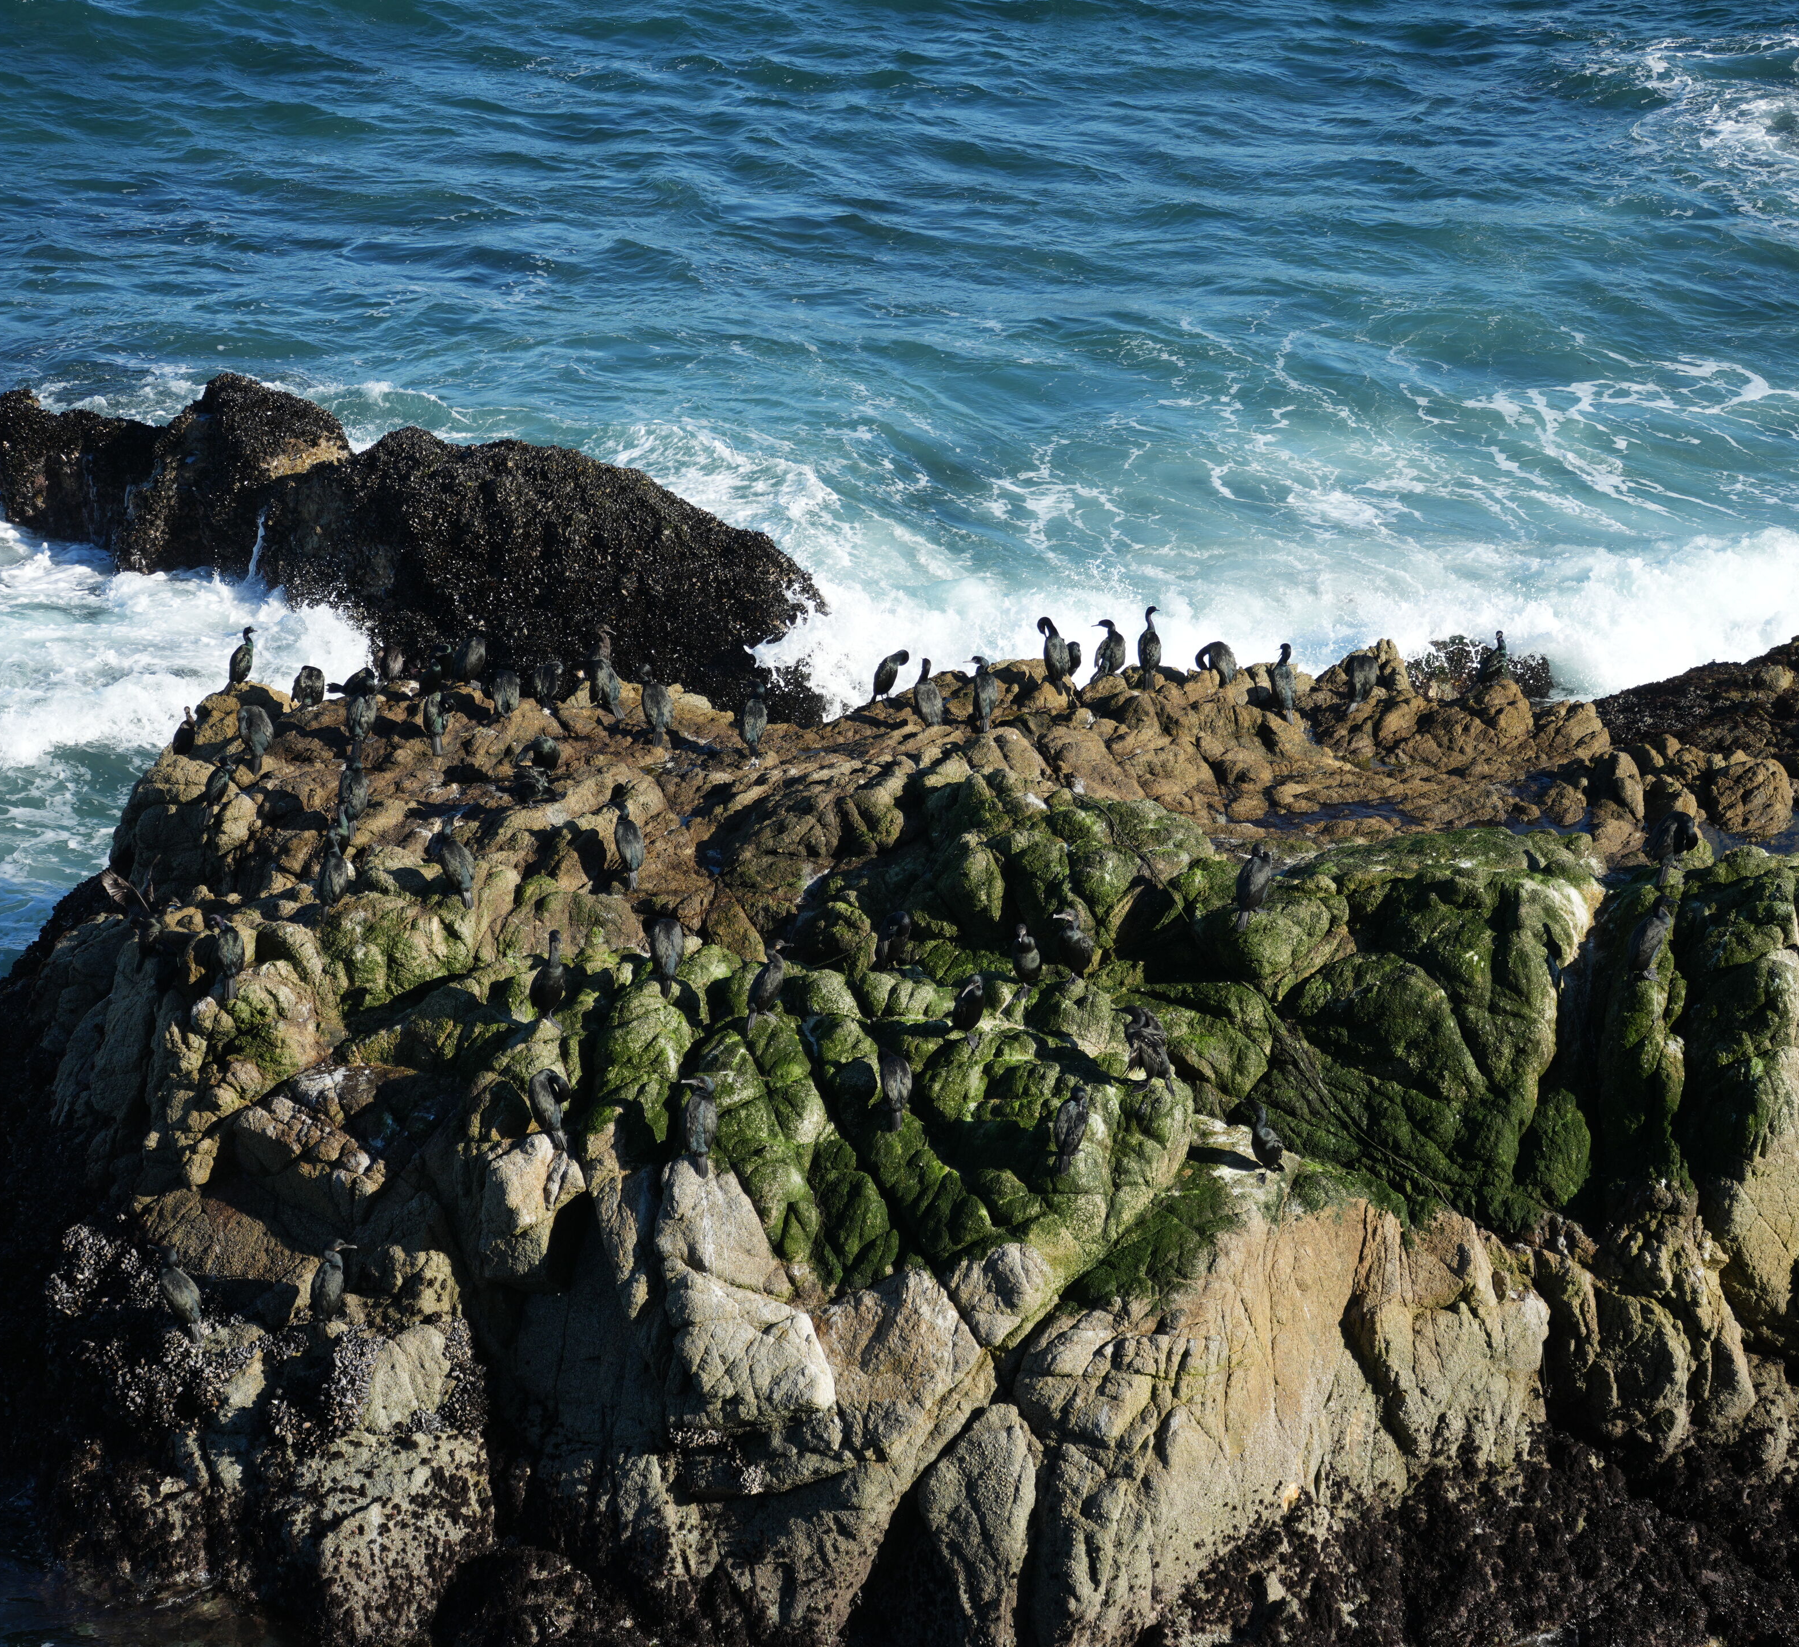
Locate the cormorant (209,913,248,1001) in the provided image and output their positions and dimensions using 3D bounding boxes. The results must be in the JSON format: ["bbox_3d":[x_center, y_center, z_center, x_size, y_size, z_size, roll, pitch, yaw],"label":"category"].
[{"bbox_3d":[-4.511,0.896,30.000,0.200,0.560,0.350,-2,20,-5],"label":"cormorant"}]

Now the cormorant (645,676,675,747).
[{"bbox_3d":[-1.904,-0.930,35.200,0.210,0.580,0.330,-4,18,-11],"label":"cormorant"}]

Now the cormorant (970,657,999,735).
[{"bbox_3d":[0.678,-1.017,35.600,0.180,0.570,0.330,-2,18,-5],"label":"cormorant"}]

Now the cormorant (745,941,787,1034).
[{"bbox_3d":[-0.881,1.085,29.500,0.330,0.610,0.200,-11,22,-28],"label":"cormorant"}]

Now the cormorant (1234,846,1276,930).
[{"bbox_3d":[2.189,0.398,27.500,0.200,0.490,0.310,19,27,42],"label":"cormorant"}]

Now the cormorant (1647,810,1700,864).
[{"bbox_3d":[5.813,0.116,33.500,0.340,0.410,0.220,-11,21,-30],"label":"cormorant"}]

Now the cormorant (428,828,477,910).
[{"bbox_3d":[-2.787,0.278,28.000,0.210,0.490,0.350,-13,24,-33],"label":"cormorant"}]

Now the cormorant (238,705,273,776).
[{"bbox_3d":[-4.835,-0.631,33.500,0.210,0.500,0.360,3,20,9],"label":"cormorant"}]

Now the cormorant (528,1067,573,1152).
[{"bbox_3d":[-2.042,1.670,26.000,0.220,0.440,0.340,-8,21,-21],"label":"cormorant"}]

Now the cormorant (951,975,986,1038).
[{"bbox_3d":[0.475,1.271,30.900,0.200,0.460,0.300,-6,19,-17],"label":"cormorant"}]

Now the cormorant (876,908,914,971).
[{"bbox_3d":[-0.035,0.834,32.100,0.310,0.430,0.200,14,23,36],"label":"cormorant"}]

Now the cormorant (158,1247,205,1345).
[{"bbox_3d":[-4.073,2.655,25.200,0.210,0.480,0.370,-16,25,-37],"label":"cormorant"}]

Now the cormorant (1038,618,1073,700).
[{"bbox_3d":[1.270,-1.332,36.000,0.200,0.600,0.330,-4,18,-11],"label":"cormorant"}]

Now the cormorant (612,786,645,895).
[{"bbox_3d":[-1.739,0.135,28.500,0.200,0.520,0.340,-6,21,-17],"label":"cormorant"}]

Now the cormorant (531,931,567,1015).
[{"bbox_3d":[-2.347,1.000,29.800,0.210,0.570,0.340,-9,21,-23],"label":"cormorant"}]

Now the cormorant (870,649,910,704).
[{"bbox_3d":[-0.076,-1.158,35.200,0.320,0.430,0.190,-2,20,-5],"label":"cormorant"}]

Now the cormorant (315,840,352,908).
[{"bbox_3d":[-4.133,0.381,32.600,0.210,0.550,0.330,0,18,0],"label":"cormorant"}]

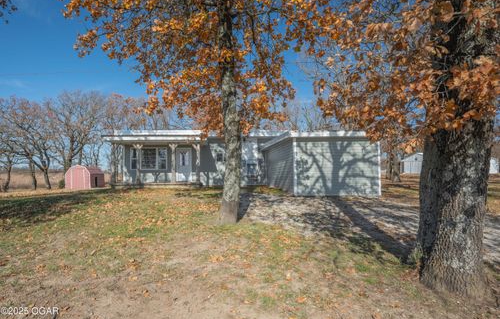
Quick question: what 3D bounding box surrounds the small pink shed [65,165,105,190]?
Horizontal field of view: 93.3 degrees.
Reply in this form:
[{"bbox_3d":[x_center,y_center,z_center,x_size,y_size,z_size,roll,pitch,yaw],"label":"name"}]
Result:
[{"bbox_3d":[-14.080,1.500,20.240,2.030,1.960,1.970,0,-3,-2],"label":"small pink shed"}]

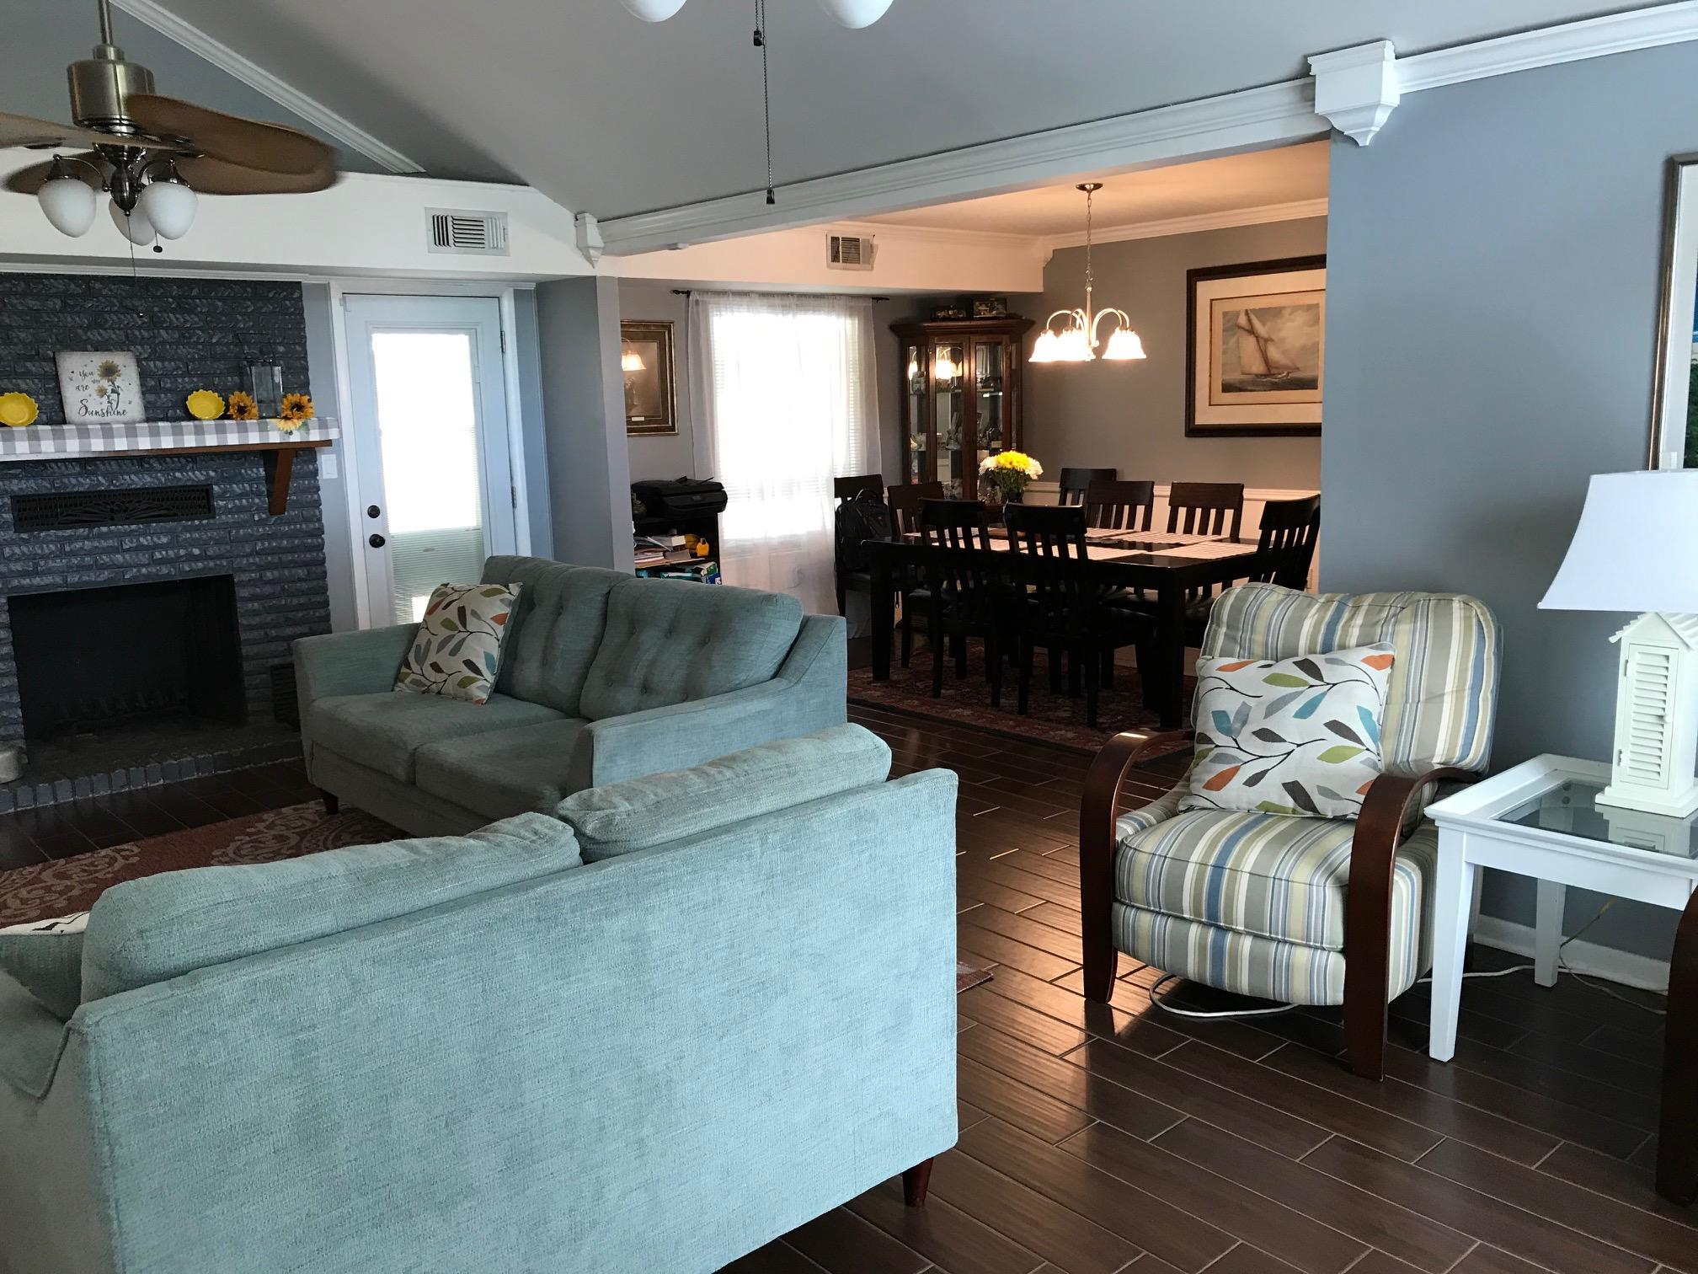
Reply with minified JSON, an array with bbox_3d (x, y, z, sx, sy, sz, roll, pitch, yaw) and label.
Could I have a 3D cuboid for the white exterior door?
[{"bbox_3d":[-2.021,-0.648,6.830,0.785,2.030,0.050,-10,13,-41],"label":"white exterior door"}]

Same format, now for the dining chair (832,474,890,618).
[{"bbox_3d":[0.257,-0.488,8.709,0.465,1.025,0.570,-10,13,-41],"label":"dining chair"}]

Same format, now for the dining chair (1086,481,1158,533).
[{"bbox_3d":[1.350,-0.327,7.619,0.570,1.025,0.465,-10,13,-41],"label":"dining chair"}]

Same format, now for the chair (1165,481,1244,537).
[{"bbox_3d":[1.722,-0.289,7.236,0.580,1.010,0.460,-10,13,-41],"label":"chair"}]

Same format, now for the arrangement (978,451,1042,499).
[{"bbox_3d":[0.888,-0.763,7.474,0.340,0.445,0.340,-1,10,0],"label":"arrangement"}]

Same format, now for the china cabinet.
[{"bbox_3d":[0.745,-1.037,8.928,0.910,1.950,0.600,-1,10,4],"label":"china cabinet"}]

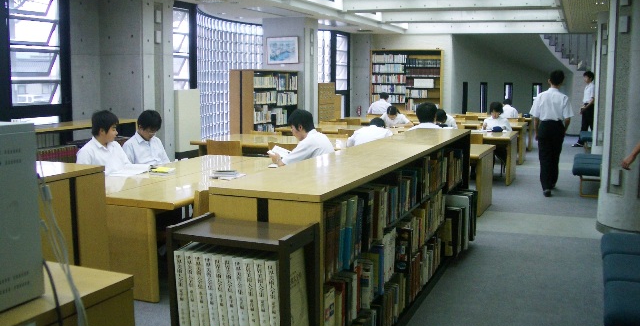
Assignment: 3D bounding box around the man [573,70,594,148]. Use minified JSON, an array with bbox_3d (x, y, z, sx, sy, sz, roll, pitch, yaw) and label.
[{"bbox_3d":[6.121,-1.232,14.884,0.513,1.767,0.493,1,7,2],"label":"man"}]

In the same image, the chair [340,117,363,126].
[{"bbox_3d":[0.620,-0.456,12.124,0.450,0.760,0.500,3,8,22],"label":"chair"}]

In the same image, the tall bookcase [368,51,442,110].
[{"bbox_3d":[2.309,-1.824,17.073,1.994,2.270,0.395,3,8,22],"label":"tall bookcase"}]

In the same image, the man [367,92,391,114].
[{"bbox_3d":[1.485,-1.038,15.397,0.520,1.280,0.750,3,8,22],"label":"man"}]

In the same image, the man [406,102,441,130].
[{"bbox_3d":[1.121,-0.007,6.745,0.470,1.240,0.720,3,8,22],"label":"man"}]

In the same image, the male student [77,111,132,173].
[{"bbox_3d":[-1.902,0.161,5.862,0.720,1.270,0.500,4,8,27],"label":"male student"}]

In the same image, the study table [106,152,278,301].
[{"bbox_3d":[-1.076,0.438,5.622,1.244,0.706,2.418,3,8,22],"label":"study table"}]

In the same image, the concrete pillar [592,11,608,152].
[{"bbox_3d":[5.356,-1.296,11.625,0.750,2.800,0.750,3,8,22],"label":"concrete pillar"}]

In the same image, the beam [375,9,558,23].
[{"bbox_3d":[3.325,-3.255,14.390,4.020,0.260,0.380,3,8,22],"label":"beam"}]

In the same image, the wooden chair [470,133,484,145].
[{"bbox_3d":[2.264,-0.070,9.827,0.430,0.780,0.500,3,8,22],"label":"wooden chair"}]

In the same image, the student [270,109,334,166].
[{"bbox_3d":[-0.145,0.135,6.158,0.760,1.270,0.480,3,8,22],"label":"student"}]

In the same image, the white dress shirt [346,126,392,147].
[{"bbox_3d":[0.532,-0.143,7.249,0.513,0.553,0.454,4,8,25],"label":"white dress shirt"}]

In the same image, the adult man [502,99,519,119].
[{"bbox_3d":[4.176,-0.828,14.334,0.450,1.170,0.750,3,8,17],"label":"adult man"}]

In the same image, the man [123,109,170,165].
[{"bbox_3d":[-1.688,0.094,6.473,0.700,1.250,0.480,5,9,32],"label":"man"}]

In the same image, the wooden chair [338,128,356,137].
[{"bbox_3d":[0.544,-0.124,9.749,0.474,0.770,0.493,3,8,22],"label":"wooden chair"}]

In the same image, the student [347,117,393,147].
[{"bbox_3d":[0.568,0.031,7.364,0.533,1.086,0.809,4,8,25],"label":"student"}]

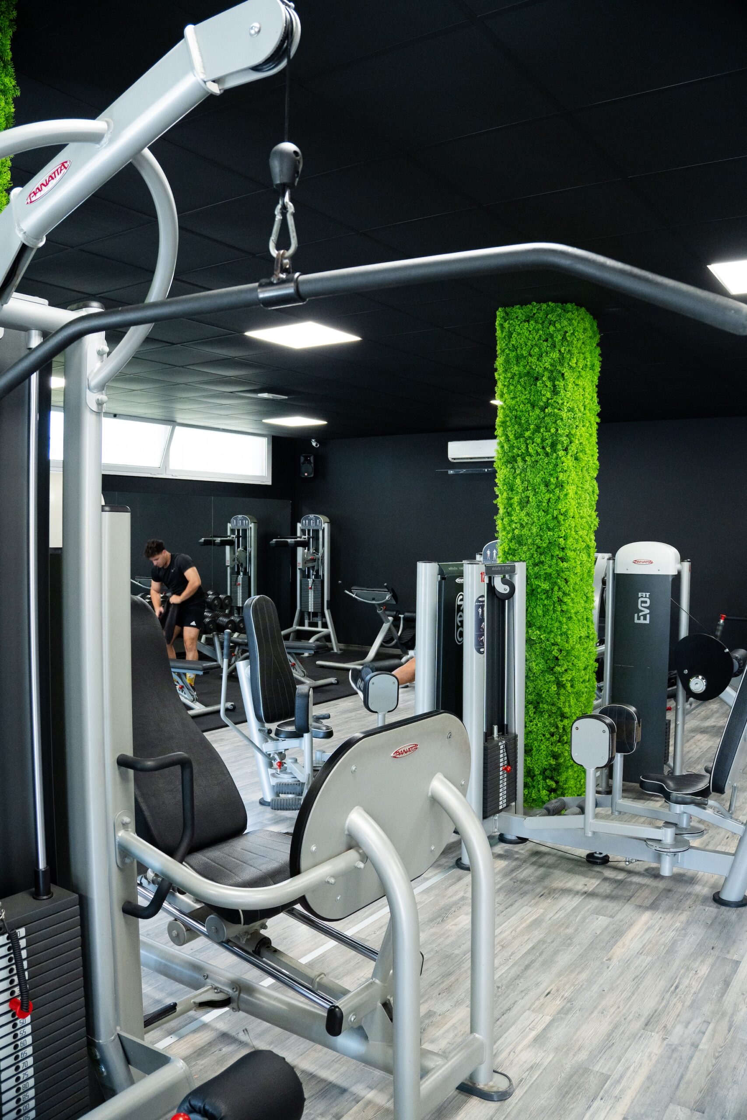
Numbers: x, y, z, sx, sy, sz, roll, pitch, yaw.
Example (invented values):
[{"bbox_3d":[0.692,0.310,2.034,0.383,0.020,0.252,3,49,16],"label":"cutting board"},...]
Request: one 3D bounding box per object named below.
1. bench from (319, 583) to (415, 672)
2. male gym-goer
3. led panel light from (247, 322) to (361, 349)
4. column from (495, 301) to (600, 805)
[{"bbox_3d":[0.050,0.775,10.620,0.800,1.000,1.380,2,3,34],"label":"bench"},{"bbox_3d":[-1.990,0.585,8.480,0.560,1.550,0.600,3,3,45],"label":"male gym-goer"},{"bbox_3d":[-0.483,-1.553,5.740,0.585,0.030,0.585,2,3,34],"label":"led panel light"},{"bbox_3d":[1.070,-0.001,5.190,0.475,2.970,0.475,2,3,34],"label":"column"}]

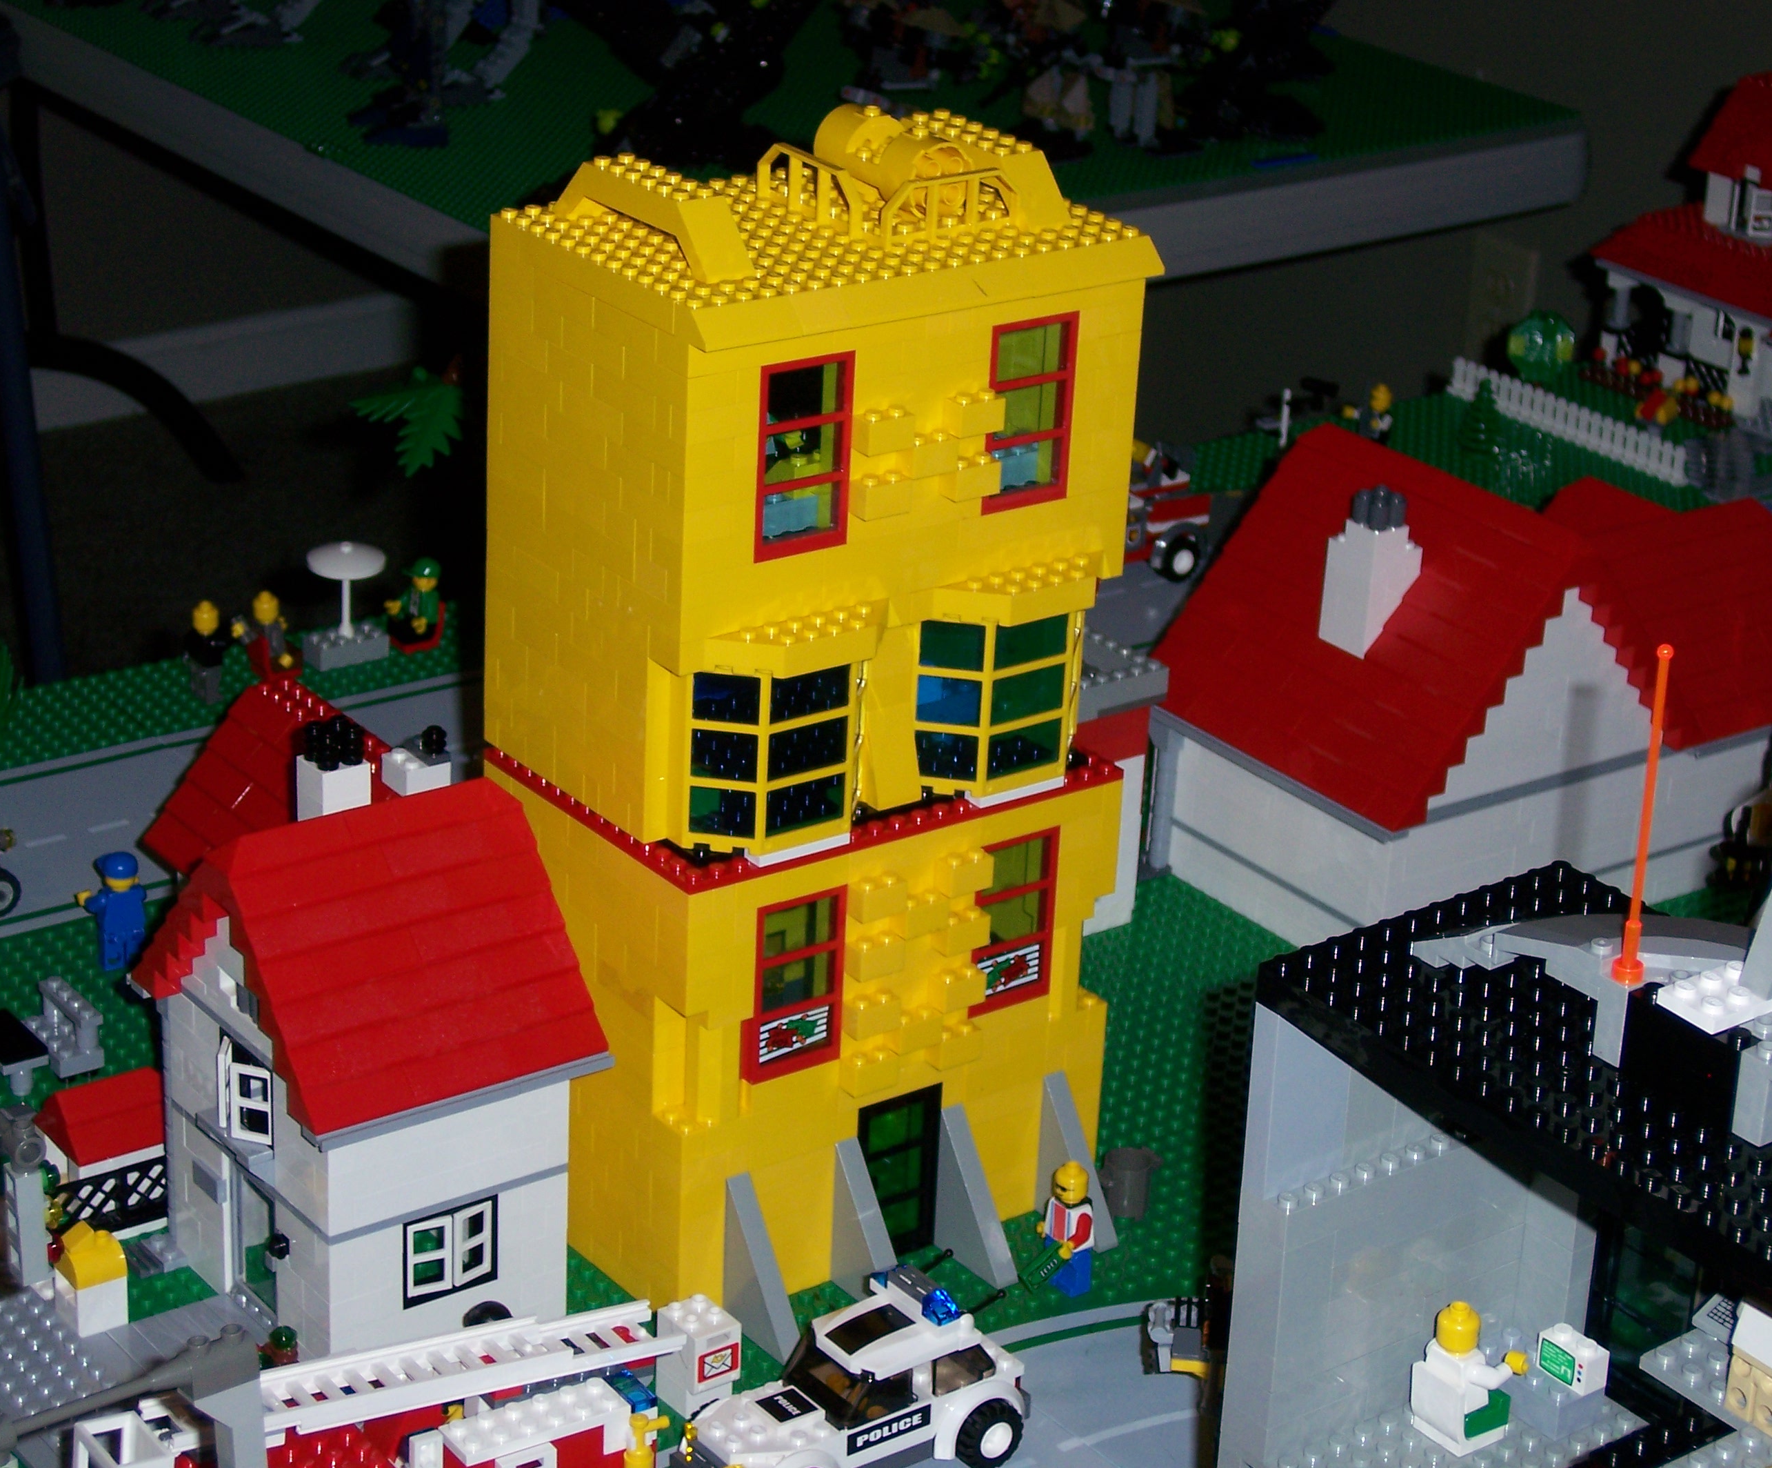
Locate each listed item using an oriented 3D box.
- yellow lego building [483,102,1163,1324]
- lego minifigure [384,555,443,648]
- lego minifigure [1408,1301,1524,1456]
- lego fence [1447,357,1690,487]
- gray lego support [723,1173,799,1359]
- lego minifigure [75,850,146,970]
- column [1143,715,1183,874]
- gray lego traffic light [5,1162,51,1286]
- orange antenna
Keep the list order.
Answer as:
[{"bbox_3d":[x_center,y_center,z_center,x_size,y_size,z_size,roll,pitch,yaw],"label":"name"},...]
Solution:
[{"bbox_3d":[-0.020,-0.012,1.192,0.160,0.342,0.120,-14,29,-34],"label":"yellow lego building"},{"bbox_3d":[-0.198,-0.055,1.652,0.019,0.037,0.019,-14,29,-34],"label":"lego minifigure"},{"bbox_3d":[0.140,0.150,0.944,0.019,0.037,0.019,-16,30,-33],"label":"lego minifigure"},{"bbox_3d":[0.342,-0.158,1.978,0.008,0.019,0.161,-14,29,-34],"label":"lego fence"},{"bbox_3d":[-0.036,0.158,1.167,0.008,0.048,0.032,-14,29,-34],"label":"gray lego support"},{"bbox_3d":[-0.268,0.059,1.375,0.021,0.042,0.017,-14,29,-34],"label":"lego minifigure"},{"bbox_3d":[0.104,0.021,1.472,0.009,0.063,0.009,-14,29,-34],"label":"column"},{"bbox_3d":[-0.255,0.145,1.175,0.008,0.038,0.008,-14,29,-34],"label":"gray lego traffic light"},{"bbox_3d":[0.161,0.017,0.838,0.007,0.077,0.007,-16,30,-33],"label":"orange antenna"}]

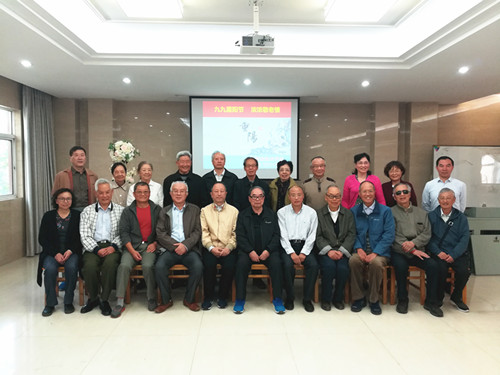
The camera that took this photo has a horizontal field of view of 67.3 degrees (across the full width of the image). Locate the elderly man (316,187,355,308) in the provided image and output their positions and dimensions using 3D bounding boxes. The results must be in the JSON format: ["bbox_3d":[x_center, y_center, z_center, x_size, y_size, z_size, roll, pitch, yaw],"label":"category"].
[{"bbox_3d":[0.981,0.629,4.260,0.460,1.300,0.700,0,3,4],"label":"elderly man"}]

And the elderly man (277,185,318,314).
[{"bbox_3d":[0.544,0.626,4.232,0.470,1.275,0.720,1,2,3],"label":"elderly man"}]

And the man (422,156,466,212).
[{"bbox_3d":[2.504,0.429,4.835,0.520,1.660,0.320,1,3,12],"label":"man"}]

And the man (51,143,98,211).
[{"bbox_3d":[-2.180,0.365,4.719,0.540,1.760,0.330,0,3,-15],"label":"man"}]

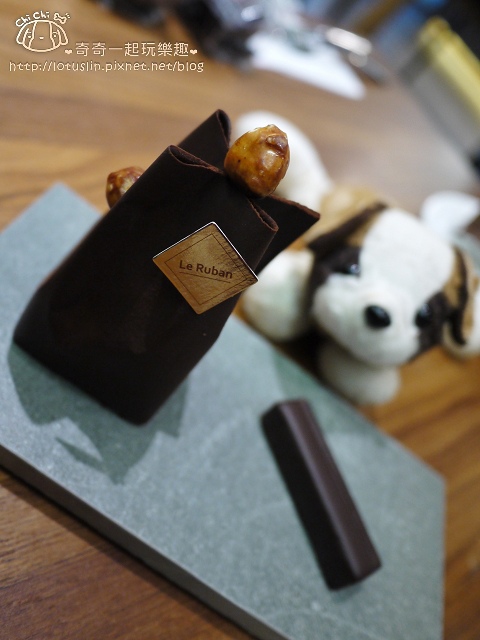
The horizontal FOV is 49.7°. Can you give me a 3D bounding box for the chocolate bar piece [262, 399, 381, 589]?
[{"bbox_3d":[0.031,0.067,0.206,0.016,0.015,0.068,-5,65,-41],"label":"chocolate bar piece"}]

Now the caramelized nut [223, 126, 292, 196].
[{"bbox_3d":[0.004,-0.041,0.132,0.016,0.018,0.016,38,44,-12],"label":"caramelized nut"}]

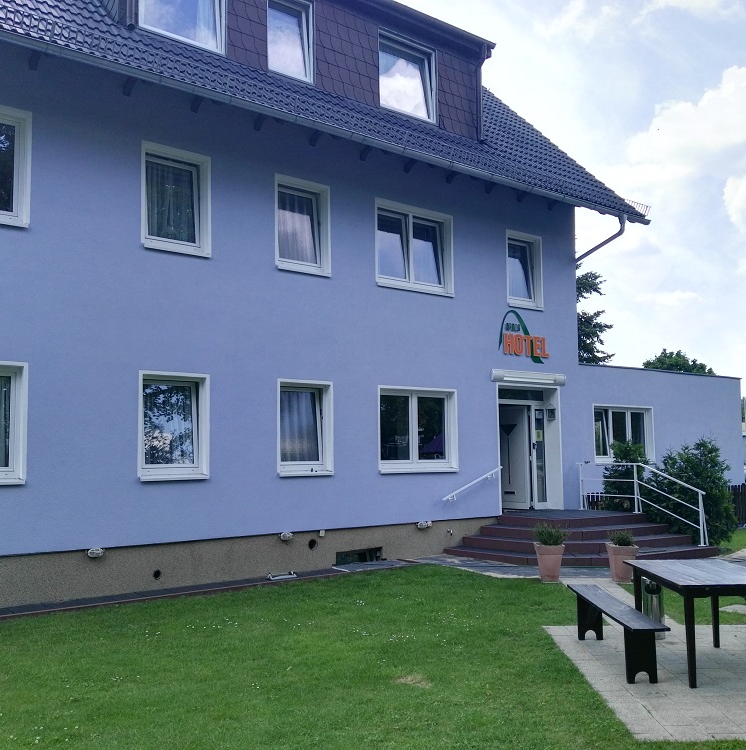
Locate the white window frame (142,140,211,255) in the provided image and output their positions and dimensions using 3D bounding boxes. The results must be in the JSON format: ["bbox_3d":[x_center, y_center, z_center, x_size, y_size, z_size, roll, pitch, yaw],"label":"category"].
[{"bbox_3d":[-2.651,-2.322,10.874,1.016,1.424,0.170,4,-7,-38],"label":"white window frame"}]

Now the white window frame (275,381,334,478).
[{"bbox_3d":[-1.009,0.786,11.859,0.981,1.400,0.170,4,-7,-38],"label":"white window frame"}]

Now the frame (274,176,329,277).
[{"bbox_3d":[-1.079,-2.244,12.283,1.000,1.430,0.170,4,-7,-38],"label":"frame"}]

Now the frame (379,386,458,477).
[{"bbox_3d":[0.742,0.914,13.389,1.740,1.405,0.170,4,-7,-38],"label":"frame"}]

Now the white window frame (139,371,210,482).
[{"bbox_3d":[-2.646,0.674,10.719,1.000,1.405,0.170,4,-7,-38],"label":"white window frame"}]

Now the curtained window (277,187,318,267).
[{"bbox_3d":[-1.170,-2.259,12.424,0.750,1.070,0.120,4,-7,-38],"label":"curtained window"}]

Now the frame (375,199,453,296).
[{"bbox_3d":[0.685,-2.084,13.537,1.678,1.367,0.140,4,-7,-38],"label":"frame"}]

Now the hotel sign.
[{"bbox_3d":[2.839,-0.707,14.966,1.372,0.920,0.100,4,-7,-38],"label":"hotel sign"}]

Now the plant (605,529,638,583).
[{"bbox_3d":[3.372,2.440,10.955,0.390,0.690,0.390,-1,-6,0],"label":"plant"}]

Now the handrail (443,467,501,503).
[{"bbox_3d":[1.706,1.842,13.780,1.472,0.573,0.100,4,-7,-38],"label":"handrail"}]

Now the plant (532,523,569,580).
[{"bbox_3d":[2.318,2.317,10.625,0.450,0.770,0.430,-1,-6,6],"label":"plant"}]

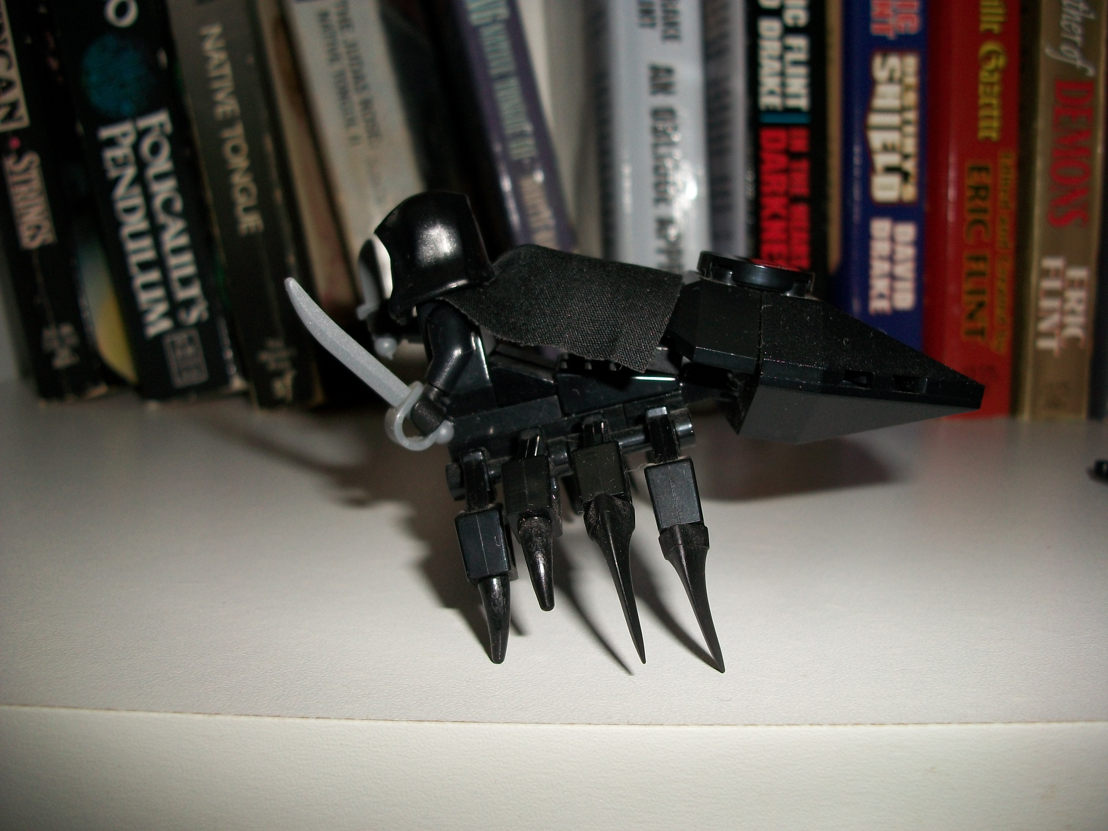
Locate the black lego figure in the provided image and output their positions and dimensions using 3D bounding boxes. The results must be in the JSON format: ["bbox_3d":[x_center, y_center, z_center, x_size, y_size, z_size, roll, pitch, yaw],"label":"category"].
[{"bbox_3d":[0.011,0.000,0.141,0.092,0.058,0.050,1,9,6],"label":"black lego figure"}]

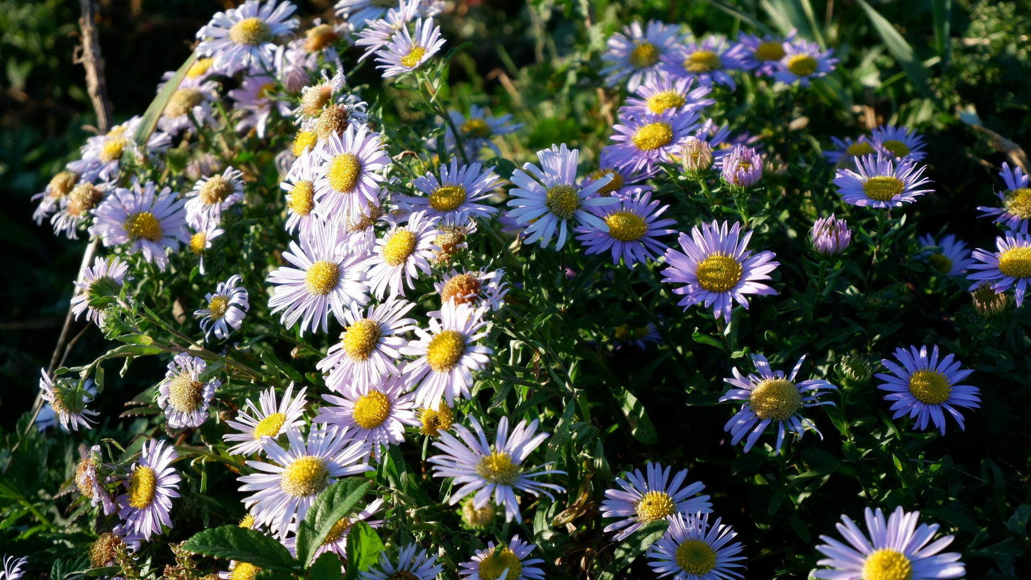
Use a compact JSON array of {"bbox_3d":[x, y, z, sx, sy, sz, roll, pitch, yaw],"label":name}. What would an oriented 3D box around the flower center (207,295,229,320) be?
[{"bbox_3d":[-0.115,0.007,0.720,0.010,0.010,0.005,-25,-26,23],"label":"flower center"}]

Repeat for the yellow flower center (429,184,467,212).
[{"bbox_3d":[-0.026,-0.036,0.720,0.014,0.006,0.014,0,44,0],"label":"yellow flower center"}]

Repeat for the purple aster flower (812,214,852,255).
[{"bbox_3d":[0.123,-0.021,0.725,0.016,0.016,0.016,0,22,0],"label":"purple aster flower"}]

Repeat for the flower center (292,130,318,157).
[{"bbox_3d":[-0.073,-0.051,0.650,0.010,0.010,0.005,22,-10,39],"label":"flower center"}]

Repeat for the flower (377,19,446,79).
[{"bbox_3d":[-0.045,-0.103,0.790,0.033,0.014,0.033,-35,35,-7],"label":"flower"}]

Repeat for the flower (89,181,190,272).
[{"bbox_3d":[-0.151,-0.026,0.750,0.040,0.013,0.040,5,61,10],"label":"flower"}]

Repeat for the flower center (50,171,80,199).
[{"bbox_3d":[-0.187,-0.044,0.770,0.014,0.007,0.014,-43,38,-4],"label":"flower center"}]

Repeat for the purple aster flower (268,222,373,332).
[{"bbox_3d":[-0.064,-0.004,0.610,0.036,0.036,0.011,7,-16,14],"label":"purple aster flower"}]

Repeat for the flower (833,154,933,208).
[{"bbox_3d":[0.131,-0.038,0.660,0.035,0.011,0.035,0,34,-2],"label":"flower"}]

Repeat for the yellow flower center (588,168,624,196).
[{"bbox_3d":[0.038,-0.045,0.787,0.015,0.007,0.015,-13,45,4],"label":"yellow flower center"}]

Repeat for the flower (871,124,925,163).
[{"bbox_3d":[0.164,-0.062,0.800,0.025,0.009,0.025,0,42,-7],"label":"flower"}]

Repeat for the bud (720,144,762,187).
[{"bbox_3d":[0.089,-0.049,0.730,0.016,0.015,0.016,0,27,0],"label":"bud"}]

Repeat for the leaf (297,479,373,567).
[{"bbox_3d":[-0.057,0.073,0.585,0.015,0.012,0.038,27,70,30],"label":"leaf"}]

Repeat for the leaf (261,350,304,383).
[{"bbox_3d":[-0.090,0.029,0.714,0.021,0.004,0.008,39,54,11],"label":"leaf"}]

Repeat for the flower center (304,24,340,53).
[{"bbox_3d":[-0.079,-0.103,0.760,0.015,0.008,0.015,-39,35,-2],"label":"flower center"}]

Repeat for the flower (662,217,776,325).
[{"bbox_3d":[0.066,-0.006,0.600,0.037,0.011,0.037,-2,59,-5],"label":"flower"}]

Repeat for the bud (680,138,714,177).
[{"bbox_3d":[0.065,-0.048,0.670,0.012,0.013,0.012,-5,22,0],"label":"bud"}]

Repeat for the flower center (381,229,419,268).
[{"bbox_3d":[-0.046,-0.017,0.746,0.015,0.007,0.015,-11,63,22],"label":"flower center"}]

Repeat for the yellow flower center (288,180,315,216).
[{"bbox_3d":[-0.082,-0.035,0.710,0.013,0.013,0.006,26,5,41],"label":"yellow flower center"}]

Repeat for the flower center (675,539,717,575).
[{"bbox_3d":[0.054,0.080,0.560,0.012,0.005,0.012,0,63,0],"label":"flower center"}]

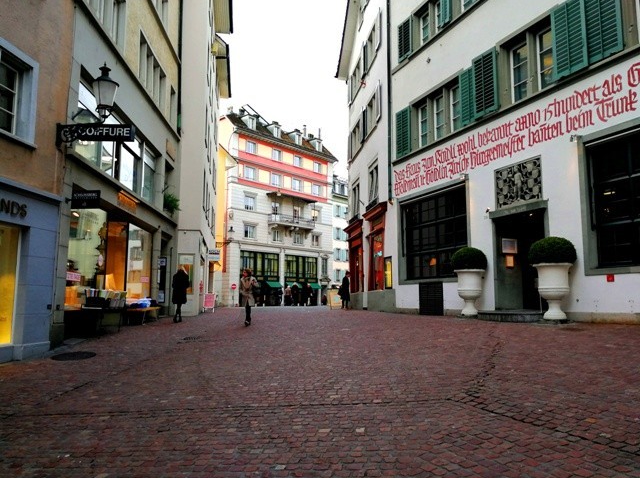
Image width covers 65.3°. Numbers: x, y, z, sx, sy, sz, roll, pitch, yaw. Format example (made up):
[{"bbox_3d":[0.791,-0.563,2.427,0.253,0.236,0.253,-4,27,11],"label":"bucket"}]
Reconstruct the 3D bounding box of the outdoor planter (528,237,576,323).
[{"bbox_3d":[4.845,0.811,10.381,0.830,1.719,0.830,3,-8,-23],"label":"outdoor planter"}]

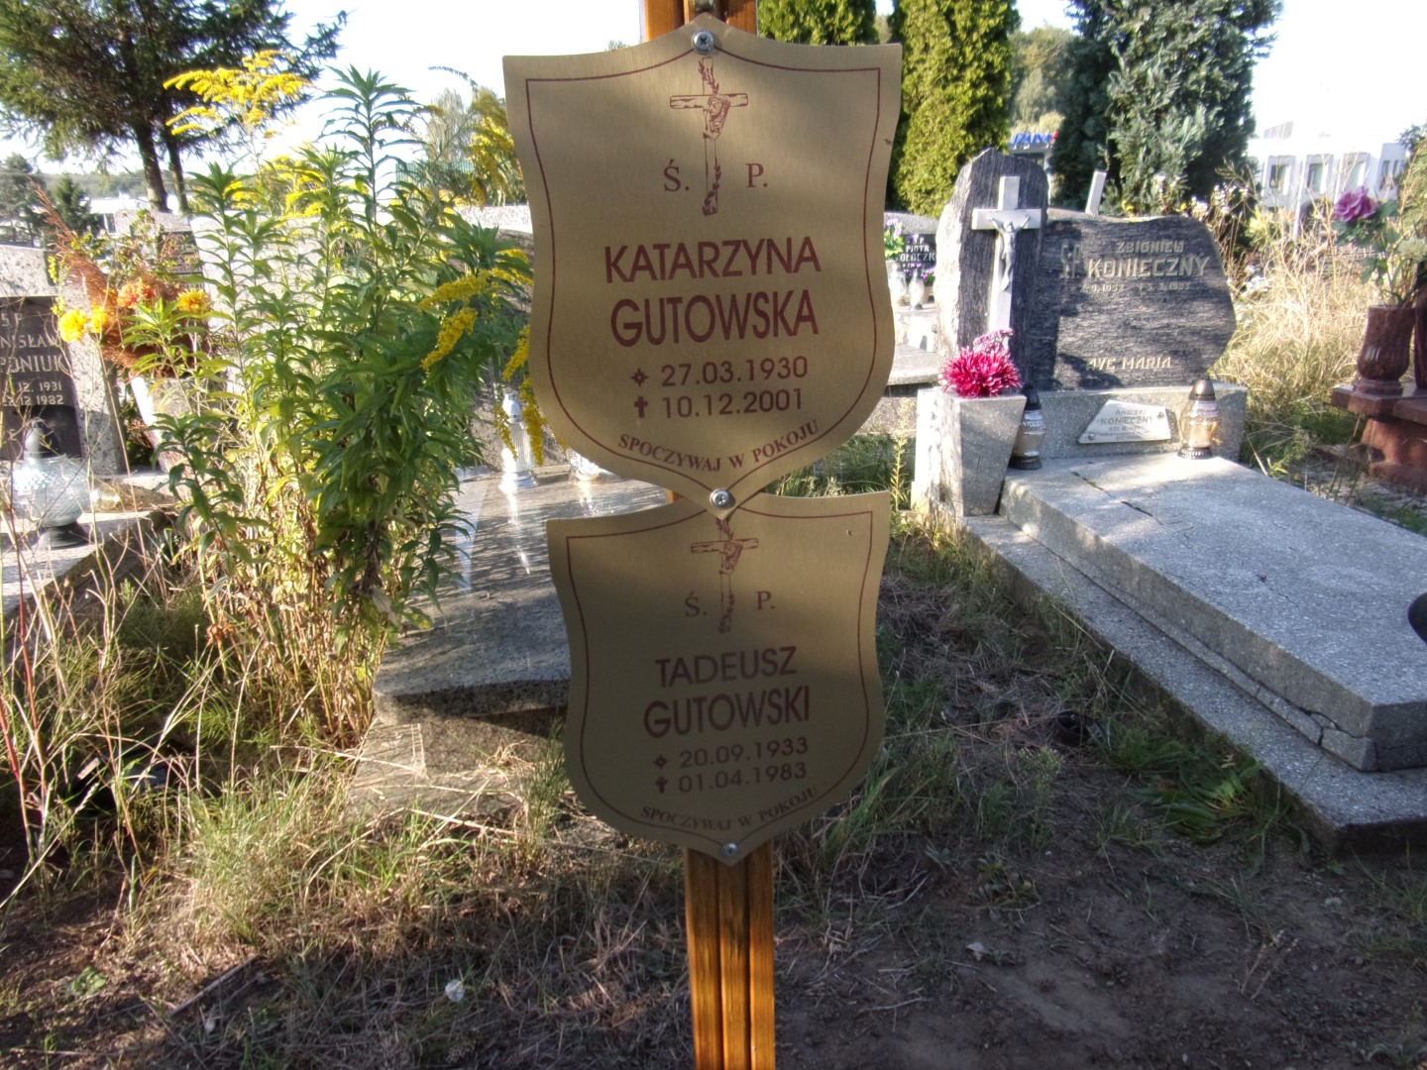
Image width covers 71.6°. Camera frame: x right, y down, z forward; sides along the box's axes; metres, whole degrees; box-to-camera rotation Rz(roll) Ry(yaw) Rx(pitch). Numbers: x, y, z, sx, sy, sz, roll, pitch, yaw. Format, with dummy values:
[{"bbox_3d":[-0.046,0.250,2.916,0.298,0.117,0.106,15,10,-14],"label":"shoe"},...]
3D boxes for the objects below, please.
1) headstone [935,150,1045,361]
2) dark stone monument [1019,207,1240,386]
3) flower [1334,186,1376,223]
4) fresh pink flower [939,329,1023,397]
[{"bbox_3d":[0.789,-0.734,2.809,0.277,0.667,0.128,-3,18,-6],"label":"headstone"},{"bbox_3d":[1.199,-0.685,2.878,0.632,0.497,0.114,-3,18,-6],"label":"dark stone monument"},{"bbox_3d":[1.974,-1.017,3.048,0.110,0.100,0.100,-3,18,-6],"label":"flower"},{"bbox_3d":[0.732,-0.468,2.719,0.210,0.180,0.180,-3,18,-6],"label":"fresh pink flower"}]

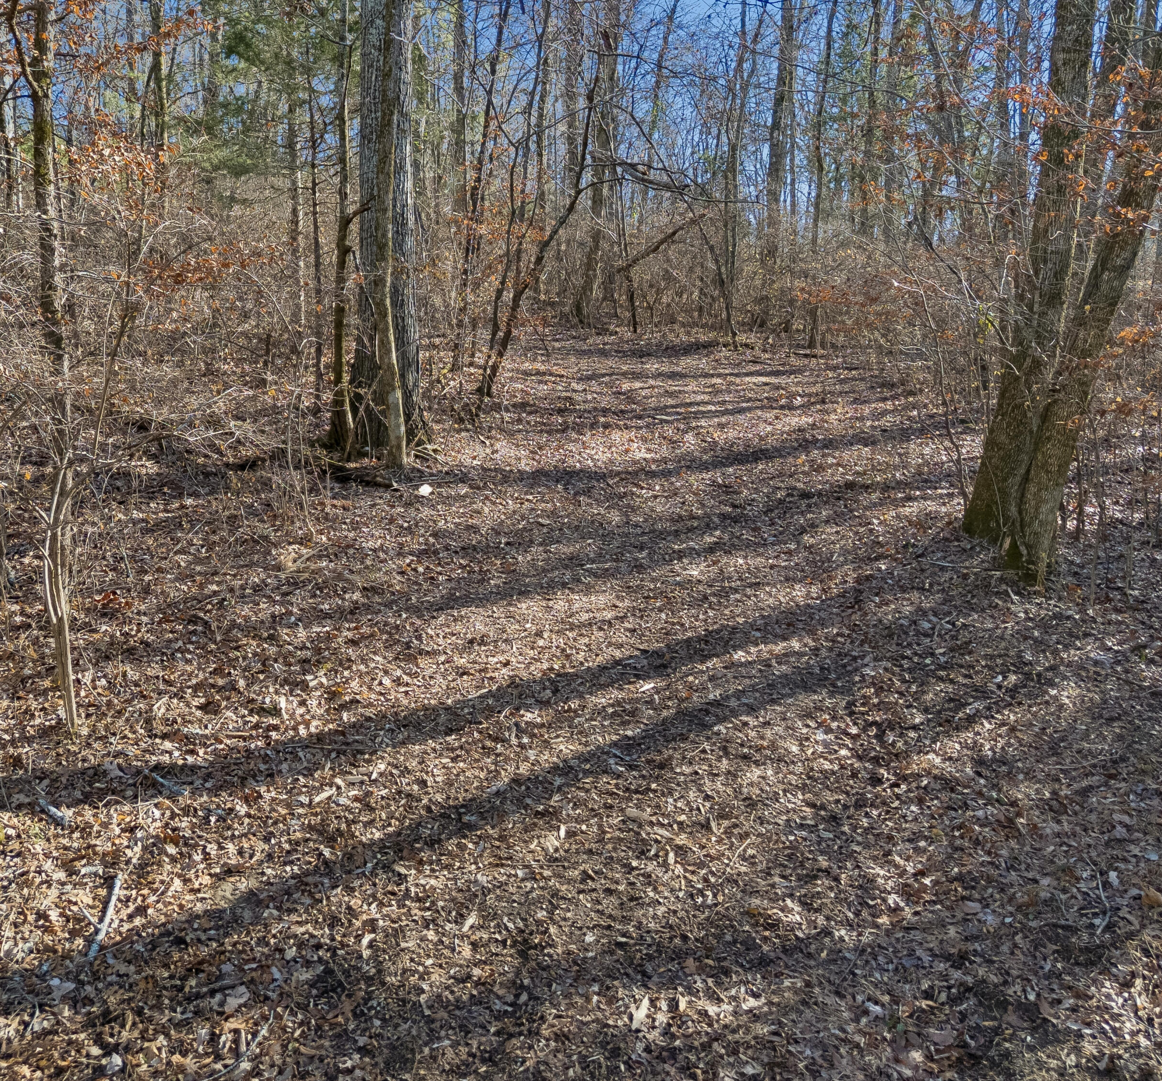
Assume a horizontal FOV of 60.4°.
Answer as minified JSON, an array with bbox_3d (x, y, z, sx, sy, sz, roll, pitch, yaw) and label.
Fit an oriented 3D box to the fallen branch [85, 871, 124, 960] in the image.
[{"bbox_3d":[-1.757,1.384,3.703,0.090,0.045,0.503,-4,17,-14],"label":"fallen branch"}]

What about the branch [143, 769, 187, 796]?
[{"bbox_3d":[-1.928,1.119,4.636,0.363,0.030,0.035,12,20,36],"label":"branch"}]

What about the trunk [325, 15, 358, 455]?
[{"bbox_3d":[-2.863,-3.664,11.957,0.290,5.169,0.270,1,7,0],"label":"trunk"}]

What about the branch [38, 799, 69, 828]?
[{"bbox_3d":[-2.306,1.192,4.367,0.302,0.040,0.045,14,21,39],"label":"branch"}]

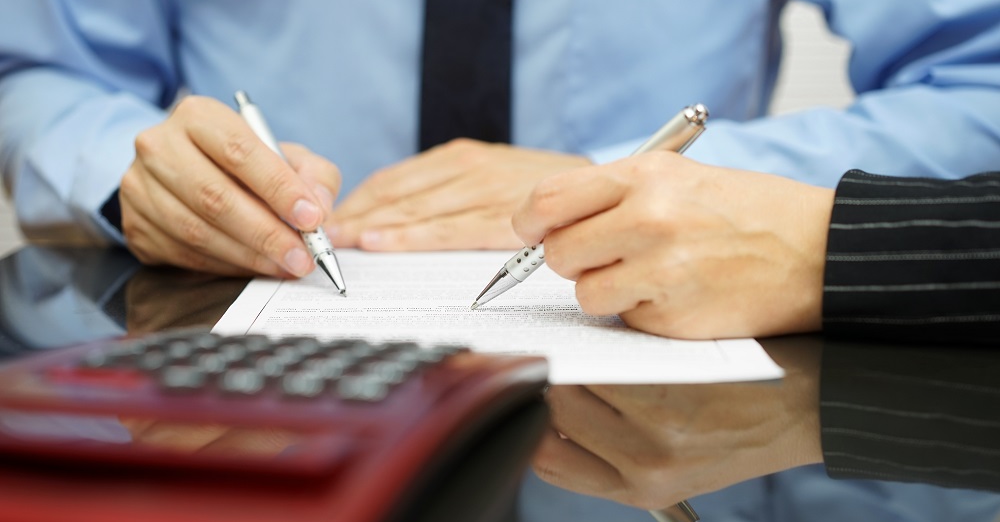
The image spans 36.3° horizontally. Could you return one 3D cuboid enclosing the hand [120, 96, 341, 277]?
[{"bbox_3d":[-0.136,-0.038,0.751,0.085,0.078,0.140,-7,12,-33],"label":"hand"}]

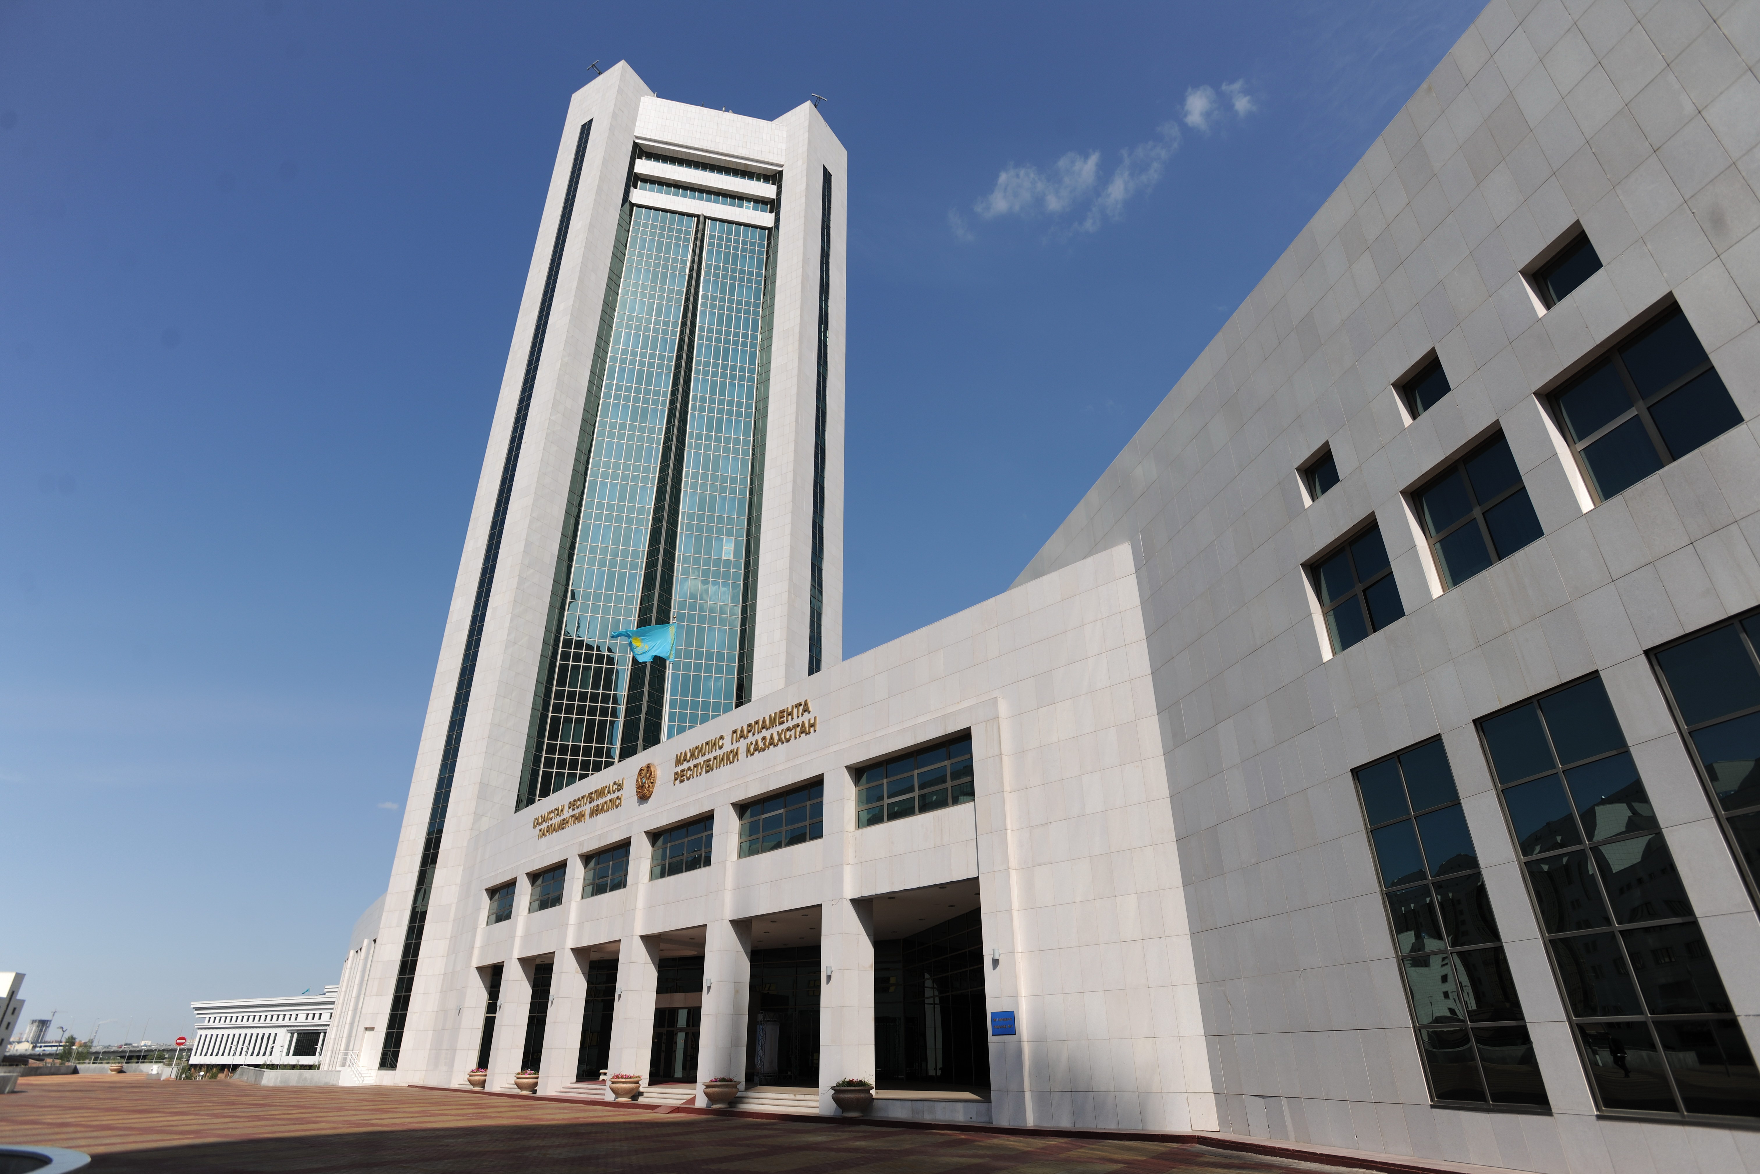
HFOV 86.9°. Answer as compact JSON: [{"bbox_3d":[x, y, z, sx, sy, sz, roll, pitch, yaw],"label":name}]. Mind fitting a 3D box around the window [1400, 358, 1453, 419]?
[{"bbox_3d":[8.930,-3.159,14.921,0.180,0.887,0.975,6,-28,-12],"label":"window"}]

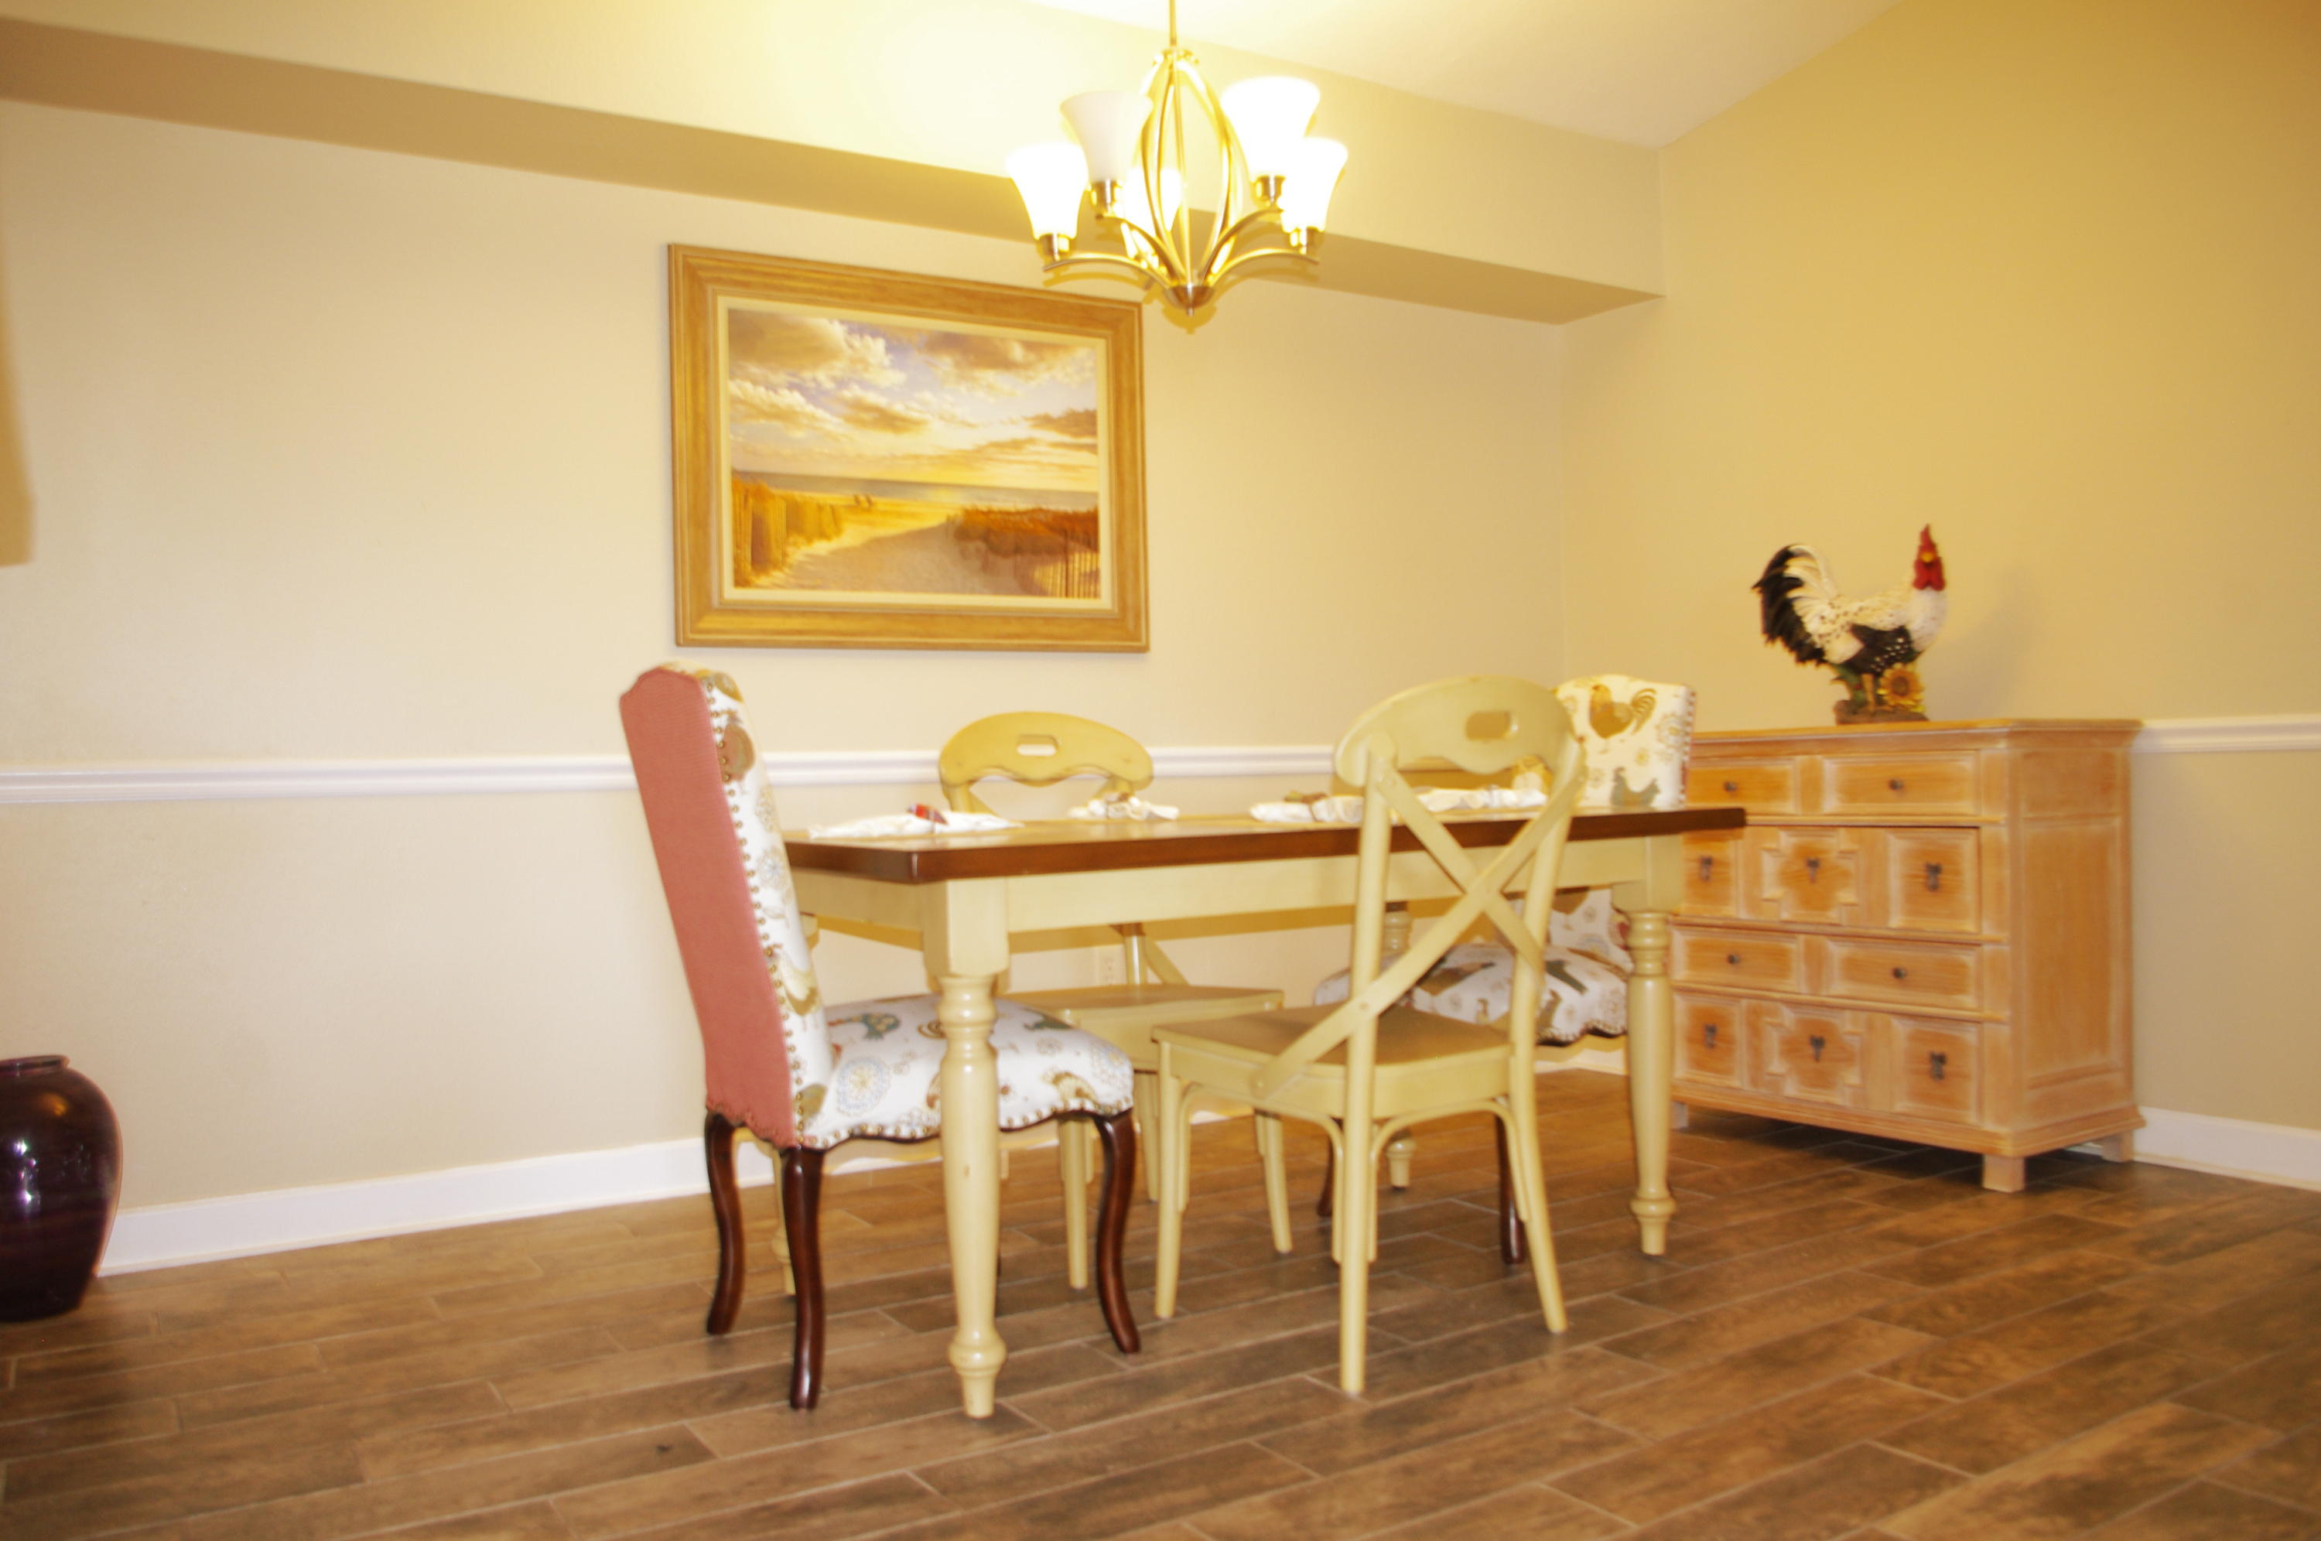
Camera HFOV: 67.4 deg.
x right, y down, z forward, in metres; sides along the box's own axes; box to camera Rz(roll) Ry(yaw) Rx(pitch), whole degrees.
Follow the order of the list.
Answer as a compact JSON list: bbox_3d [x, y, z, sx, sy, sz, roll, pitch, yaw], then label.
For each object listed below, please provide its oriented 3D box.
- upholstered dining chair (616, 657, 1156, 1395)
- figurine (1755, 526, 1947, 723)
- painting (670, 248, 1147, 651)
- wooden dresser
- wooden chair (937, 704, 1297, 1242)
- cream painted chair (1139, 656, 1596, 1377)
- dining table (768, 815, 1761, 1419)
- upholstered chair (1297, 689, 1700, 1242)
[{"bbox_3d":[-0.435,0.357,2.630,0.637,1.024,0.527,-1,0,-31],"label":"upholstered dining chair"},{"bbox_3d":[1.524,-0.302,3.838,0.170,0.425,0.459,-1,0,-37],"label":"figurine"},{"bbox_3d":[-0.528,-0.691,3.895,1.143,0.846,0.043,-1,0,-31],"label":"painting"},{"bbox_3d":[1.564,0.360,3.802,0.438,0.914,0.935,-1,0,-31],"label":"wooden dresser"},{"bbox_3d":[-0.083,0.372,3.194,0.472,0.980,0.535,-1,0,-31],"label":"wooden chair"},{"bbox_3d":[0.305,0.360,2.654,0.472,0.980,0.535,-1,0,-34],"label":"cream painted chair"},{"bbox_3d":[0.119,0.473,2.957,1.530,0.766,0.909,-1,0,-31],"label":"dining table"},{"bbox_3d":[0.672,0.326,3.348,0.649,1.028,0.494,-1,0,-41],"label":"upholstered chair"}]

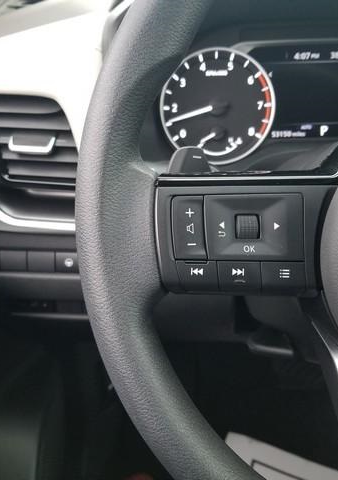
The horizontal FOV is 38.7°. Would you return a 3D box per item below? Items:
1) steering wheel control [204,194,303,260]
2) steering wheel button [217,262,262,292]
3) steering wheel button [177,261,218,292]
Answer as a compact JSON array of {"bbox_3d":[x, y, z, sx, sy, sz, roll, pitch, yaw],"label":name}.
[{"bbox_3d":[0.038,-0.005,0.215,0.043,0.029,0.008,0,-6,3],"label":"steering wheel control"},{"bbox_3d":[0.031,0.016,0.213,0.019,0.013,0.006,0,-6,3],"label":"steering wheel button"},{"bbox_3d":[0.013,0.016,0.214,0.018,0.013,0.006,0,-6,3],"label":"steering wheel button"}]

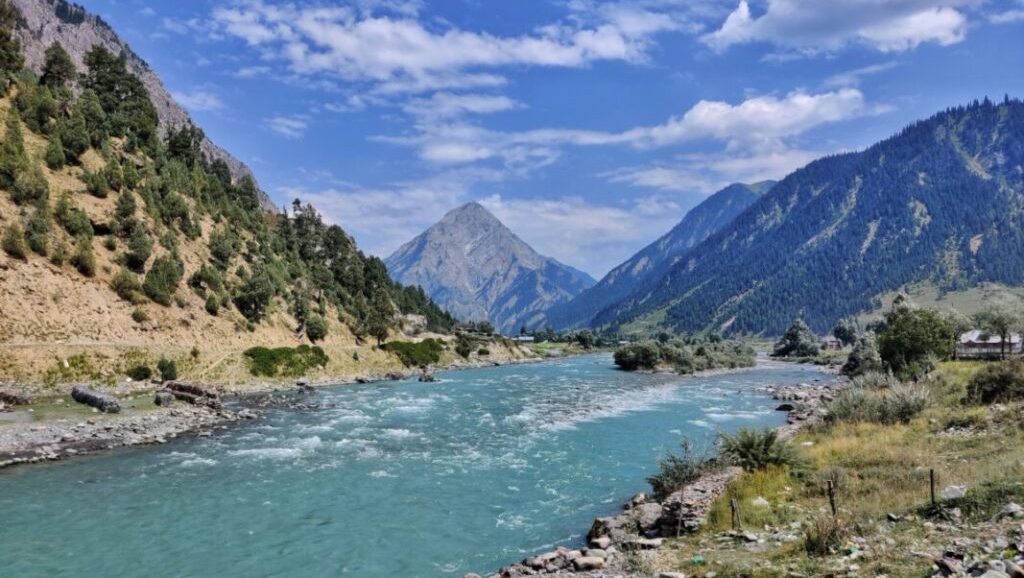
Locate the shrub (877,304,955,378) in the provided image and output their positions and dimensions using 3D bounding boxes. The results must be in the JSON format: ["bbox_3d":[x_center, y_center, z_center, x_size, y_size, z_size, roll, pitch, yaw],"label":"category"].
[{"bbox_3d":[47.488,6.061,94.000,9.059,8.579,8.262,0,-3,0],"label":"shrub"}]

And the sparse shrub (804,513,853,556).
[{"bbox_3d":[6.855,5.318,17.300,1.032,0.794,0.884,0,-3,0],"label":"sparse shrub"}]

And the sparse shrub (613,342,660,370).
[{"bbox_3d":[21.527,11.407,137.000,7.829,4.685,7.101,0,-3,0],"label":"sparse shrub"}]

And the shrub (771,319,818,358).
[{"bbox_3d":[69.216,12.085,195.000,11.148,9.203,9.546,0,-3,0],"label":"shrub"}]

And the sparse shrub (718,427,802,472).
[{"bbox_3d":[9.023,5.828,29.000,3.011,1.406,2.440,0,-3,0],"label":"sparse shrub"}]

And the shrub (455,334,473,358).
[{"bbox_3d":[-9.716,11.318,160.000,3.594,4.774,3.606,0,-3,0],"label":"shrub"}]

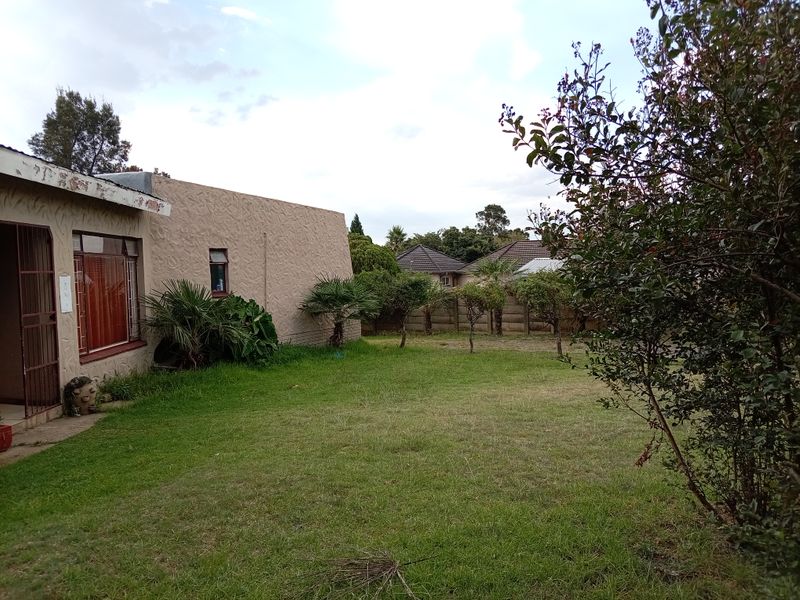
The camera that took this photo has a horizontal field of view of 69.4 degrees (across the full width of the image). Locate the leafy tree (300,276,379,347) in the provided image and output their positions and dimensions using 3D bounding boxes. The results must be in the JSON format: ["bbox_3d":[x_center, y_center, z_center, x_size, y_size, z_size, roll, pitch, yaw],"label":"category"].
[{"bbox_3d":[-1.592,0.283,15.200,2.000,1.850,1.900,-1,3,0],"label":"leafy tree"}]

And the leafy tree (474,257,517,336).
[{"bbox_3d":[3.290,-0.125,19.300,1.600,2.660,1.600,-1,3,0],"label":"leafy tree"}]

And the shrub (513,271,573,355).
[{"bbox_3d":[3.030,0.285,12.200,1.350,1.820,1.250,-1,3,0],"label":"shrub"}]

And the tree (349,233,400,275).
[{"bbox_3d":[-1.478,-0.750,25.500,3.200,4.460,3.100,-1,3,0],"label":"tree"}]

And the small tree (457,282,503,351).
[{"bbox_3d":[1.825,0.402,13.100,1.050,1.600,1.000,-1,3,0],"label":"small tree"}]

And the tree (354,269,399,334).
[{"bbox_3d":[-0.874,0.069,19.800,1.750,2.300,1.700,-1,3,0],"label":"tree"}]

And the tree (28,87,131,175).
[{"bbox_3d":[-14.977,-4.673,27.000,4.800,10.510,4.600,-1,3,0],"label":"tree"}]

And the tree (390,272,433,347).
[{"bbox_3d":[0.233,0.252,14.200,1.150,1.860,1.100,-1,3,0],"label":"tree"}]

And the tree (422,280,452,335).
[{"bbox_3d":[1.142,0.281,20.300,1.350,1.930,1.350,-1,3,0],"label":"tree"}]

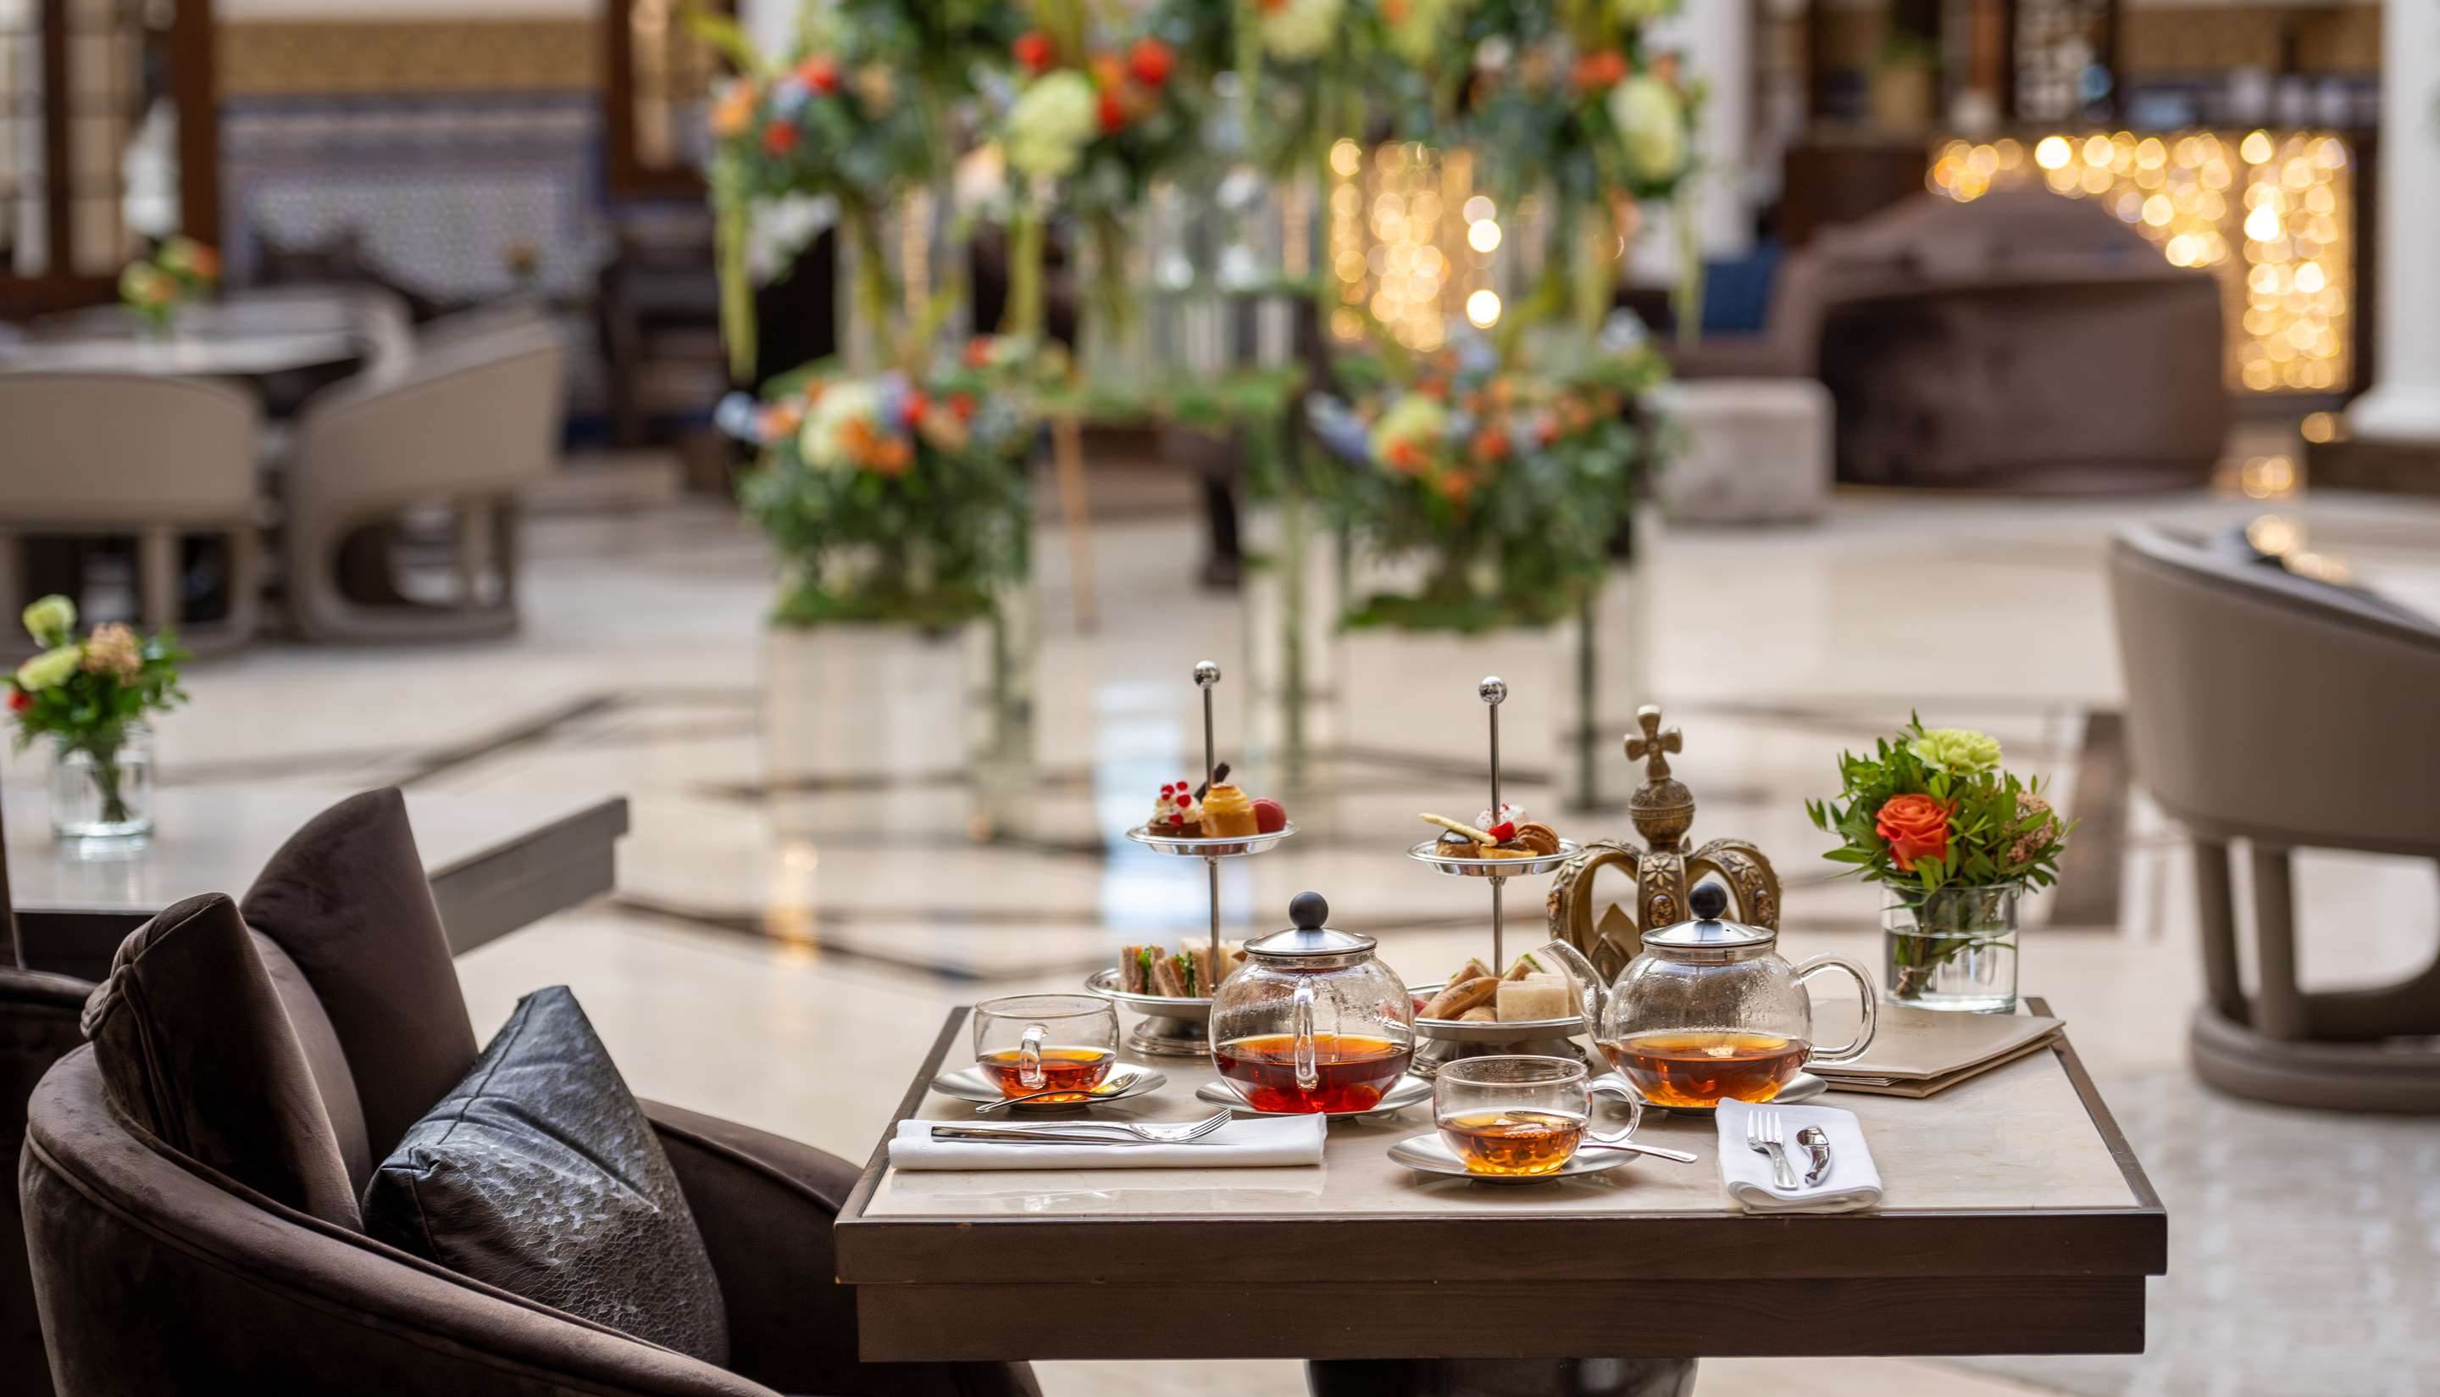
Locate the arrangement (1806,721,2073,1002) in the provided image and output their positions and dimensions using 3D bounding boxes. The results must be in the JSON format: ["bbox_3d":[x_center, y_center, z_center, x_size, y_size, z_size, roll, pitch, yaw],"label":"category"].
[{"bbox_3d":[0.494,0.116,3.957,0.184,0.201,0.165,-1,6,3],"label":"arrangement"}]

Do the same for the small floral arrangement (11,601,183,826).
[{"bbox_3d":[-1.054,0.014,5.405,0.160,0.212,0.165,0,6,3],"label":"small floral arrangement"}]

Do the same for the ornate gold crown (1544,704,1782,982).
[{"bbox_3d":[0.299,0.115,3.881,0.160,0.224,0.160,-1,6,3],"label":"ornate gold crown"}]

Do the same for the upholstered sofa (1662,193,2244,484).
[{"bbox_3d":[2.355,-1.169,18.640,1.631,0.925,1.350,1,7,16],"label":"upholstered sofa"}]

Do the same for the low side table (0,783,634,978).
[{"bbox_3d":[-0.984,0.491,5.017,0.760,0.730,0.746,0,6,11],"label":"low side table"}]

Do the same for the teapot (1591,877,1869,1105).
[{"bbox_3d":[0.323,0.193,3.817,0.220,0.146,0.140,0,6,3],"label":"teapot"}]

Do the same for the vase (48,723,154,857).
[{"bbox_3d":[-1.052,0.077,5.410,0.096,0.100,0.096,0,6,3],"label":"vase"}]

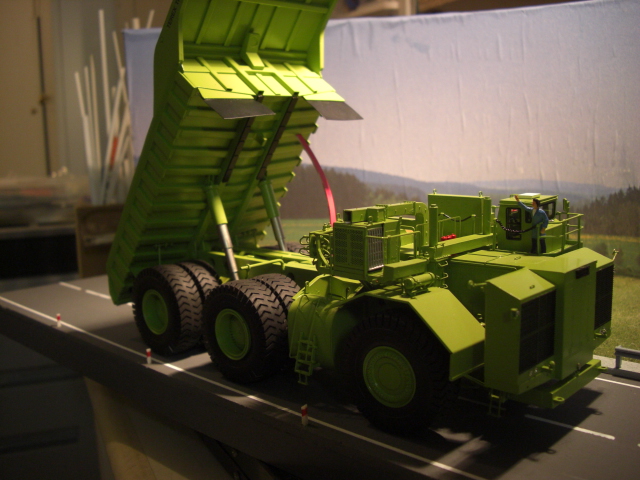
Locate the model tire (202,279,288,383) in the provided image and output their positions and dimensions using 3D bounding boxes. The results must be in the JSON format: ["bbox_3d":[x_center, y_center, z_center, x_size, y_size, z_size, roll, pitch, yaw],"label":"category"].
[{"bbox_3d":[-0.054,0.066,0.493,0.071,0.071,0.024,7,12,44],"label":"model tire"}]

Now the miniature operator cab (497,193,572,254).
[{"bbox_3d":[0.135,-0.011,0.436,0.033,0.033,0.032,7,12,44],"label":"miniature operator cab"}]

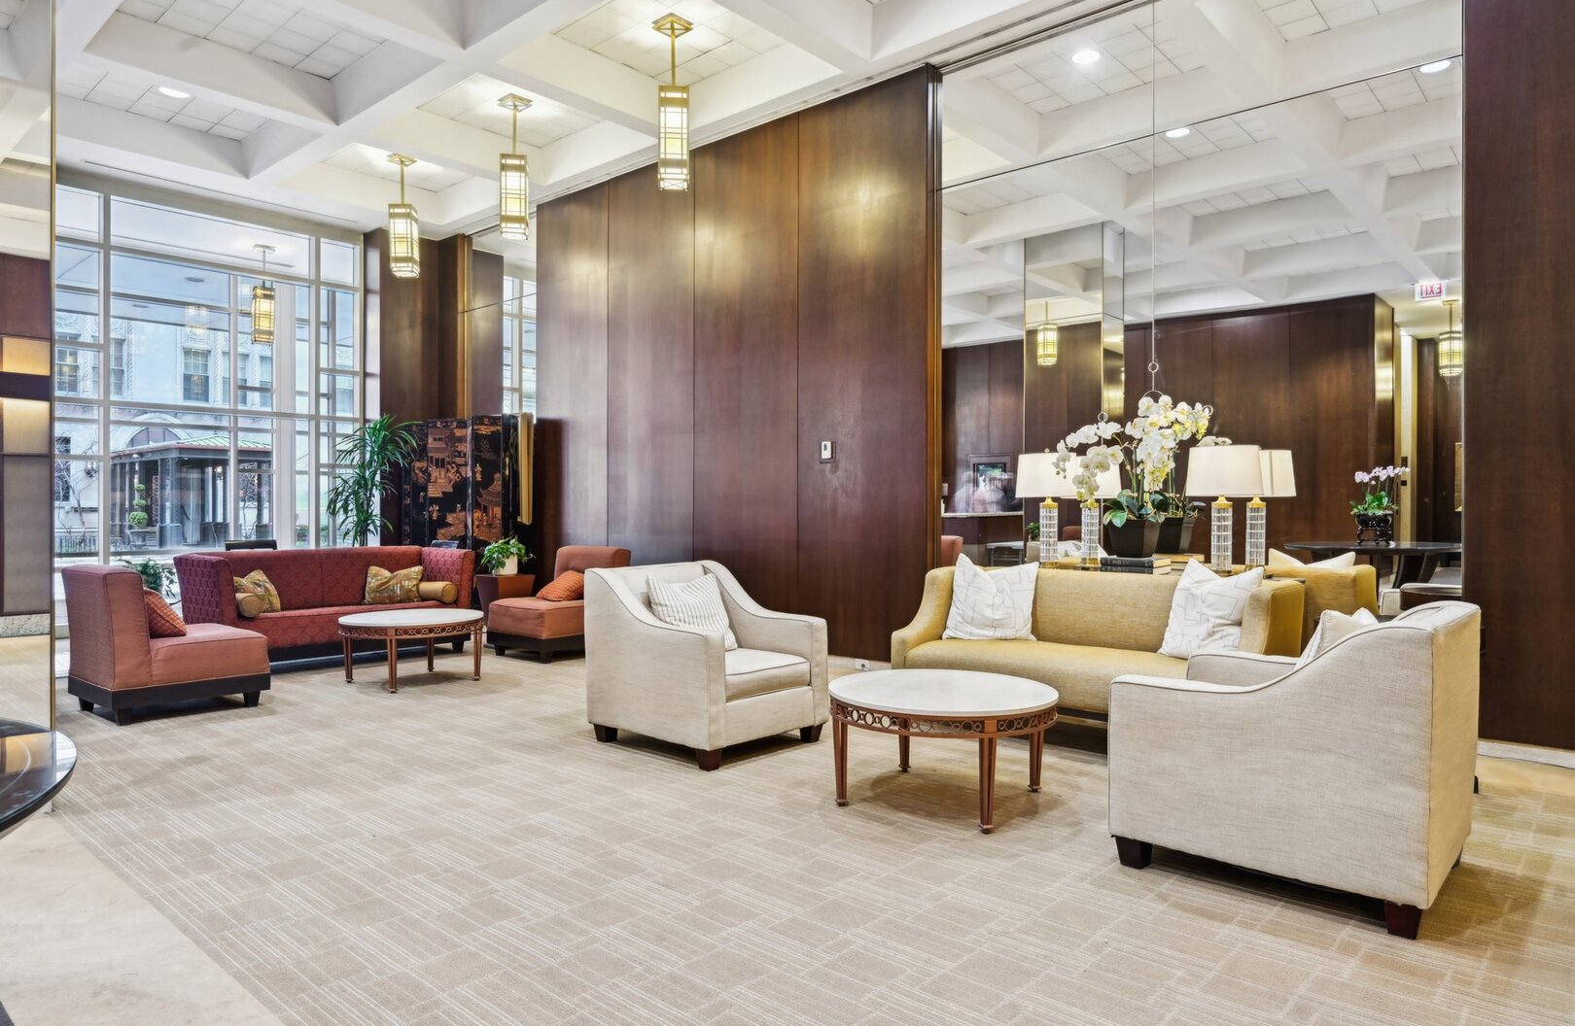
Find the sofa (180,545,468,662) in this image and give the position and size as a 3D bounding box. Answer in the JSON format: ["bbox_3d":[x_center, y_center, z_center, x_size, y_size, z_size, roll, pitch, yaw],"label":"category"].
[{"bbox_3d":[-3.510,0.721,7.126,0.830,0.845,1.910,0,0,40],"label":"sofa"}]

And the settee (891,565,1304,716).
[{"bbox_3d":[1.506,0.765,4.574,1.739,0.860,0.896,0,0,40],"label":"settee"}]

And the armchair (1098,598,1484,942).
[{"bbox_3d":[1.736,0.750,3.137,0.926,0.890,0.860,0,0,43],"label":"armchair"}]

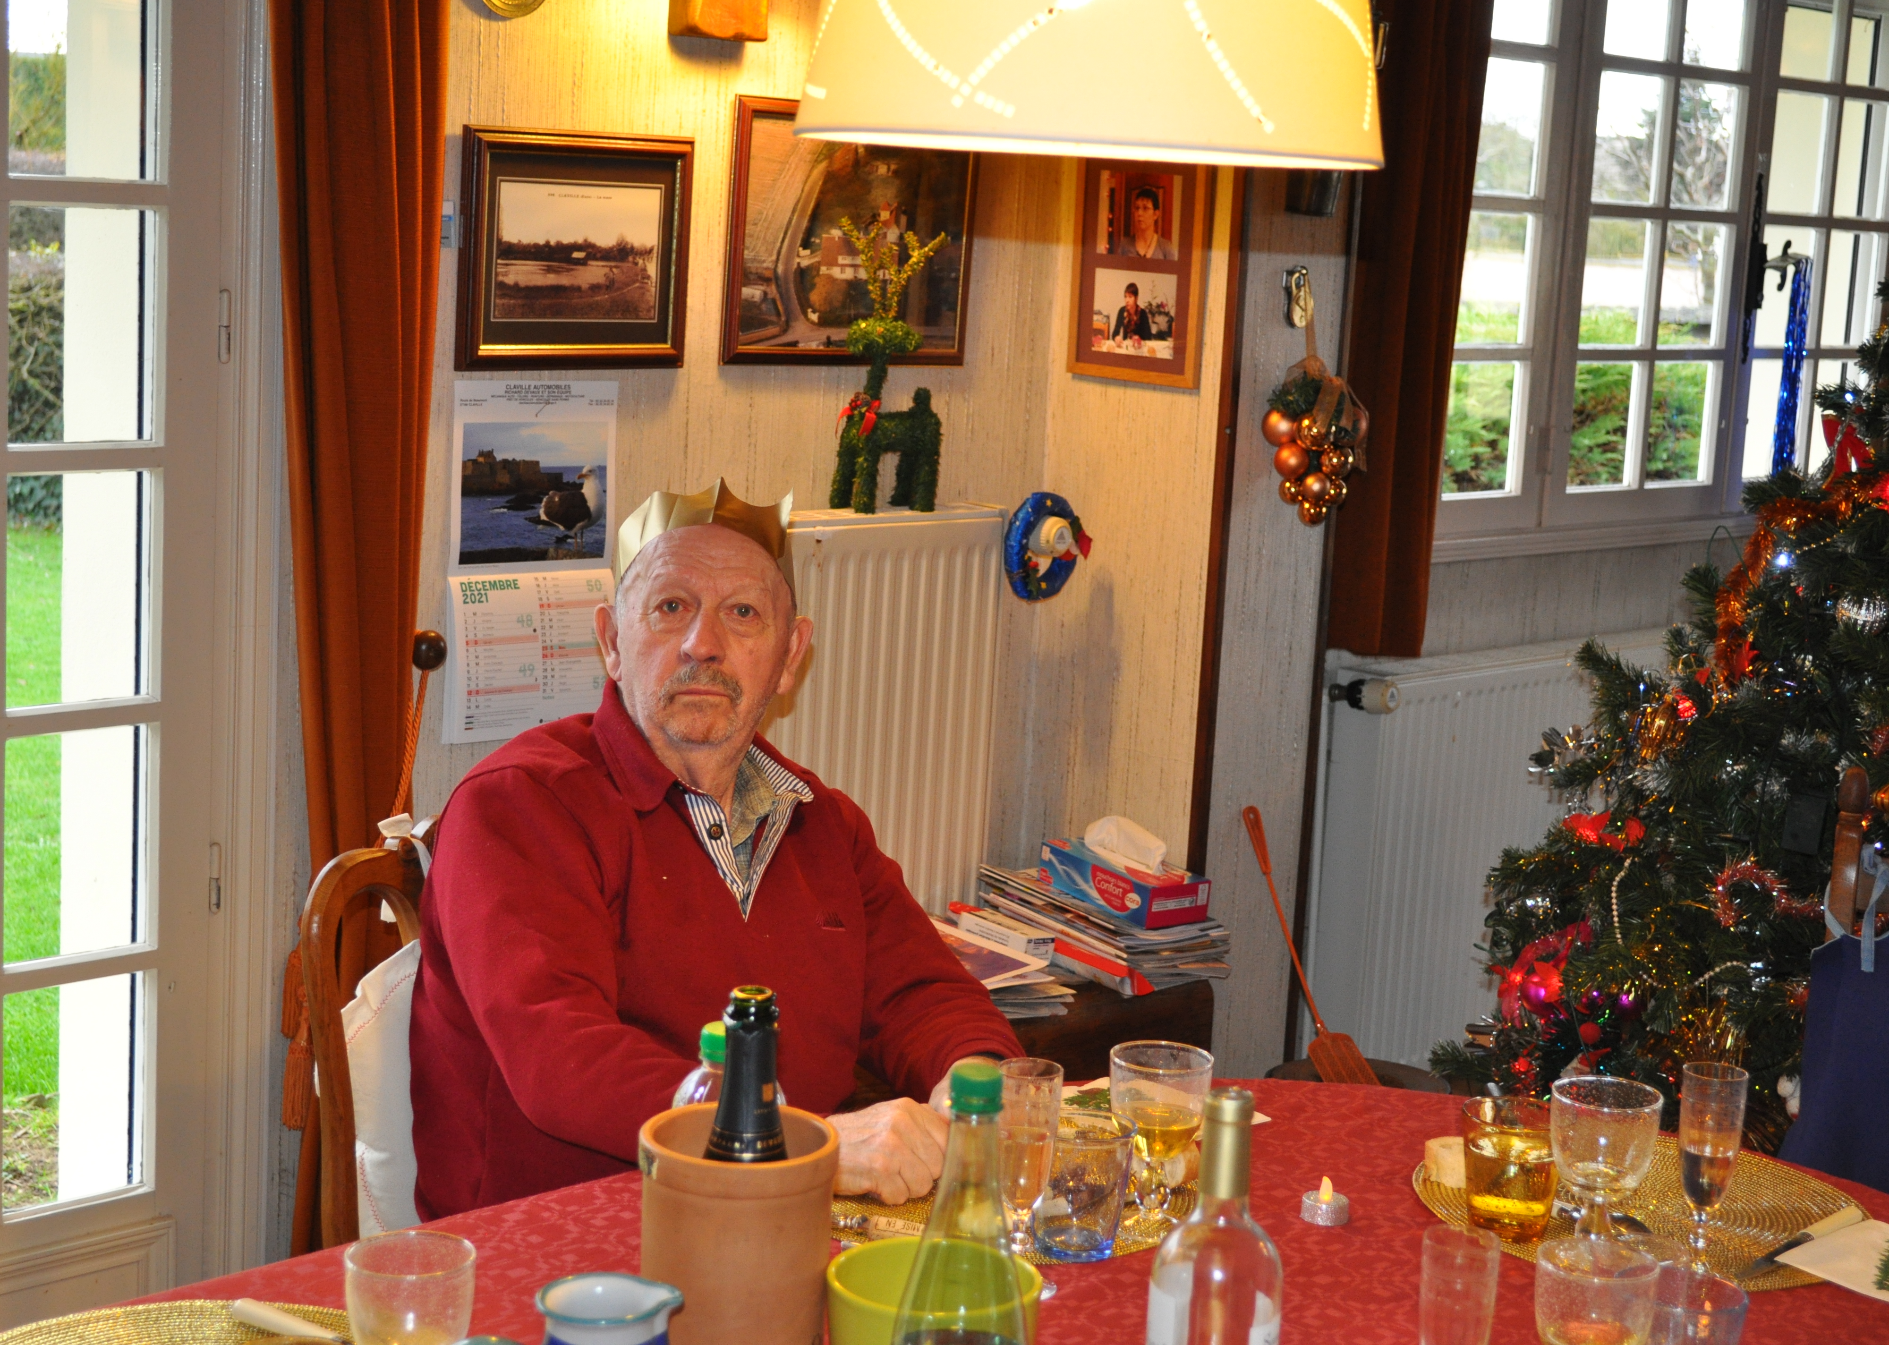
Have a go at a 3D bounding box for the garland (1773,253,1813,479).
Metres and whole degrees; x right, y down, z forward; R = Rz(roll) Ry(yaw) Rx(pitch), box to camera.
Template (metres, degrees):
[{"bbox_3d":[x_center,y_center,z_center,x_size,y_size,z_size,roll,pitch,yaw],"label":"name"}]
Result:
[{"bbox_3d":[1.597,-0.561,5.520,0.045,0.440,0.045,12,13,43],"label":"garland"}]

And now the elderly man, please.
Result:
[{"bbox_3d":[-0.162,0.467,2.678,0.660,1.280,0.550,12,12,43],"label":"elderly man"}]

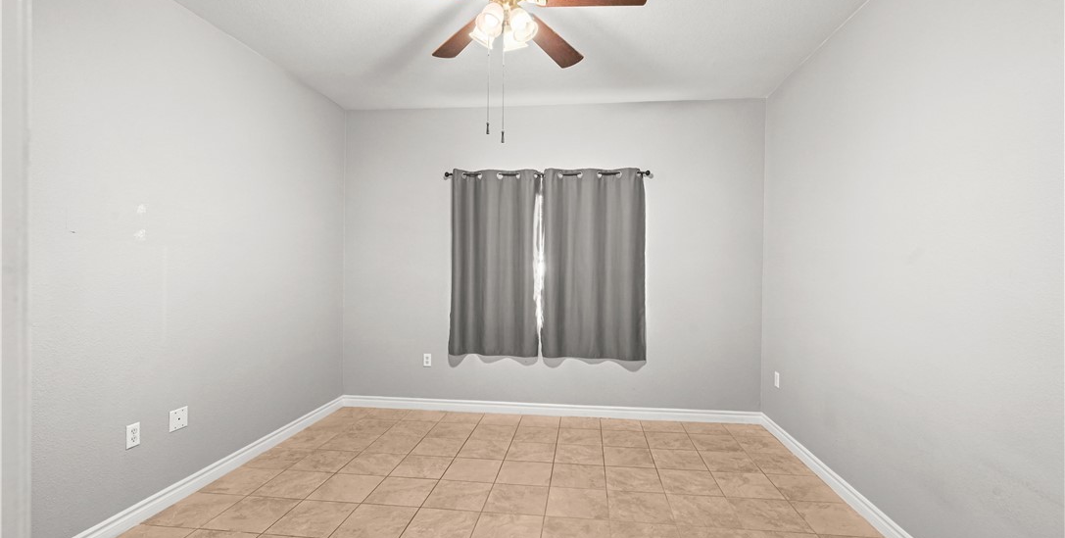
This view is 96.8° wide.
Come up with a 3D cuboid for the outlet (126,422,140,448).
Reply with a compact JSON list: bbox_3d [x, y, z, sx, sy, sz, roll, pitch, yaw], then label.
[{"bbox_3d":[-1.974,0.825,2.346,0.010,0.115,0.071,0,0,6],"label":"outlet"}]

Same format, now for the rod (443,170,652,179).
[{"bbox_3d":[0.111,-0.821,4.098,1.781,0.042,0.060,0,0,6],"label":"rod"}]

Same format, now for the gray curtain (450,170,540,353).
[{"bbox_3d":[-0.337,-0.049,4.144,0.789,1.635,0.100,0,0,6],"label":"gray curtain"}]

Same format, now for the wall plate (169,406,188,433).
[{"bbox_3d":[-1.944,0.828,2.608,0.010,0.115,0.116,0,0,6],"label":"wall plate"}]

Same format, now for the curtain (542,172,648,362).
[{"bbox_3d":[0.523,-0.040,4.047,0.881,1.631,0.100,0,0,6],"label":"curtain"}]

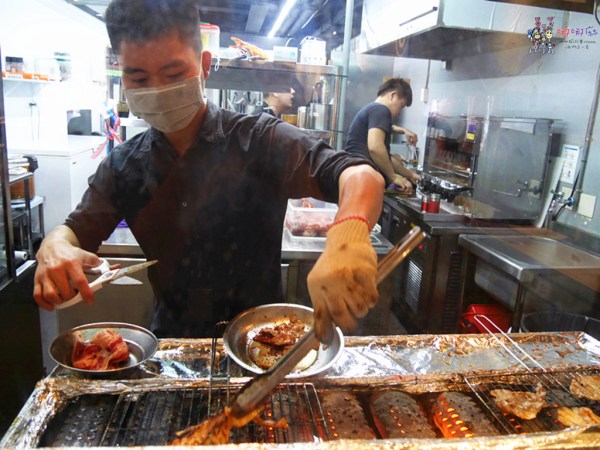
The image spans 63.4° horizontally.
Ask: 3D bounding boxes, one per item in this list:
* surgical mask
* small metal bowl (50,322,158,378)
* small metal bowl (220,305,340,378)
[{"bbox_3d":[-0.248,-0.226,0.895,0.145,0.110,0.085,-6,34,12],"label":"surgical mask"},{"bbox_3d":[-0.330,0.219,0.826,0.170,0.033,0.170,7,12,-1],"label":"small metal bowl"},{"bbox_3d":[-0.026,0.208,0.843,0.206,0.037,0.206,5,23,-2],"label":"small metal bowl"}]

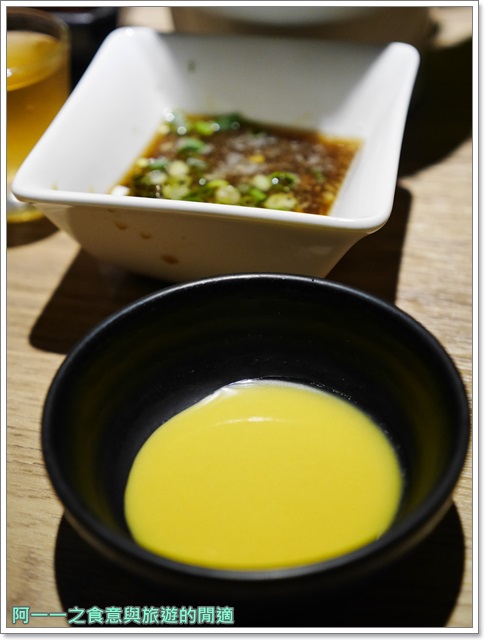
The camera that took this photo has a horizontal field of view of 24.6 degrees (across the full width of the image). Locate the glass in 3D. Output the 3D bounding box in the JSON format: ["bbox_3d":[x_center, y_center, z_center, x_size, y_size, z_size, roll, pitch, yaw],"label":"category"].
[{"bbox_3d":[-0.101,-0.085,0.475,0.065,0.073,0.065,-2,41,0],"label":"glass"}]

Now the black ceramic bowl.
[{"bbox_3d":[0.005,0.043,0.340,0.124,0.049,0.124,-2,41,0],"label":"black ceramic bowl"}]

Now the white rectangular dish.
[{"bbox_3d":[-0.003,-0.054,0.443,0.131,0.063,0.131,6,41,9],"label":"white rectangular dish"}]

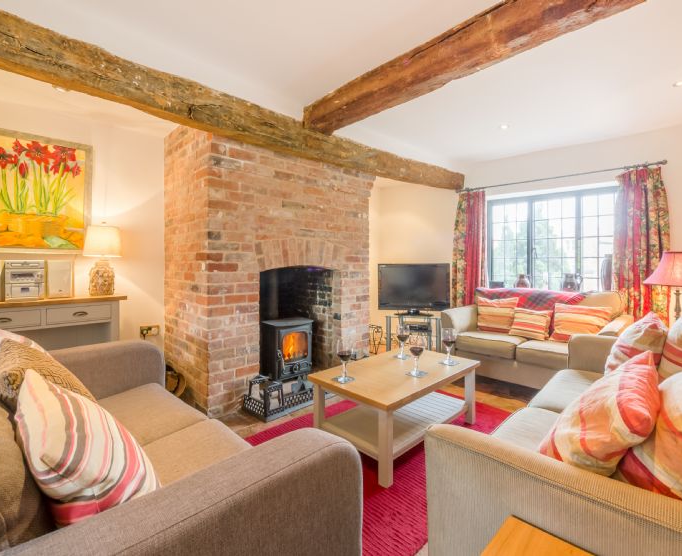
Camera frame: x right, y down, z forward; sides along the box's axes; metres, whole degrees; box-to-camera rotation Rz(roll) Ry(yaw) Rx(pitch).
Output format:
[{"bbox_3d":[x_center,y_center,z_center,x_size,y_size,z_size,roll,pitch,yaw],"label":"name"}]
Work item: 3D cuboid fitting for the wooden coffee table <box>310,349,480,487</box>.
[{"bbox_3d":[0.378,0.785,2.081,1.025,0.406,0.584,-1,2,-44],"label":"wooden coffee table"}]

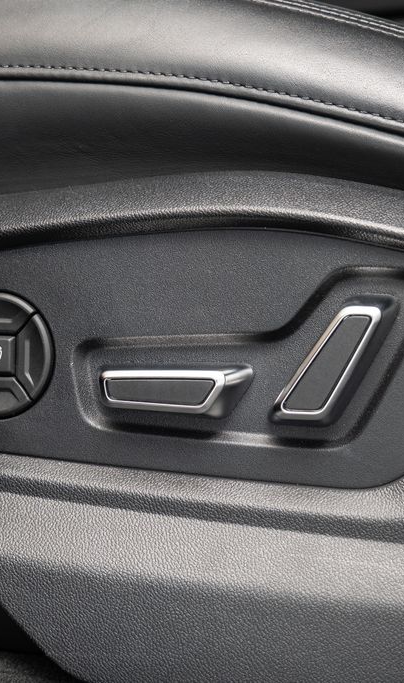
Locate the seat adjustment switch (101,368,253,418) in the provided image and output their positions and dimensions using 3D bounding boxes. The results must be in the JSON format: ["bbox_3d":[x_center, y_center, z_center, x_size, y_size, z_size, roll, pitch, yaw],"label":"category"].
[{"bbox_3d":[-0.011,0.020,0.467,0.052,0.018,0.018,2,5,19],"label":"seat adjustment switch"}]

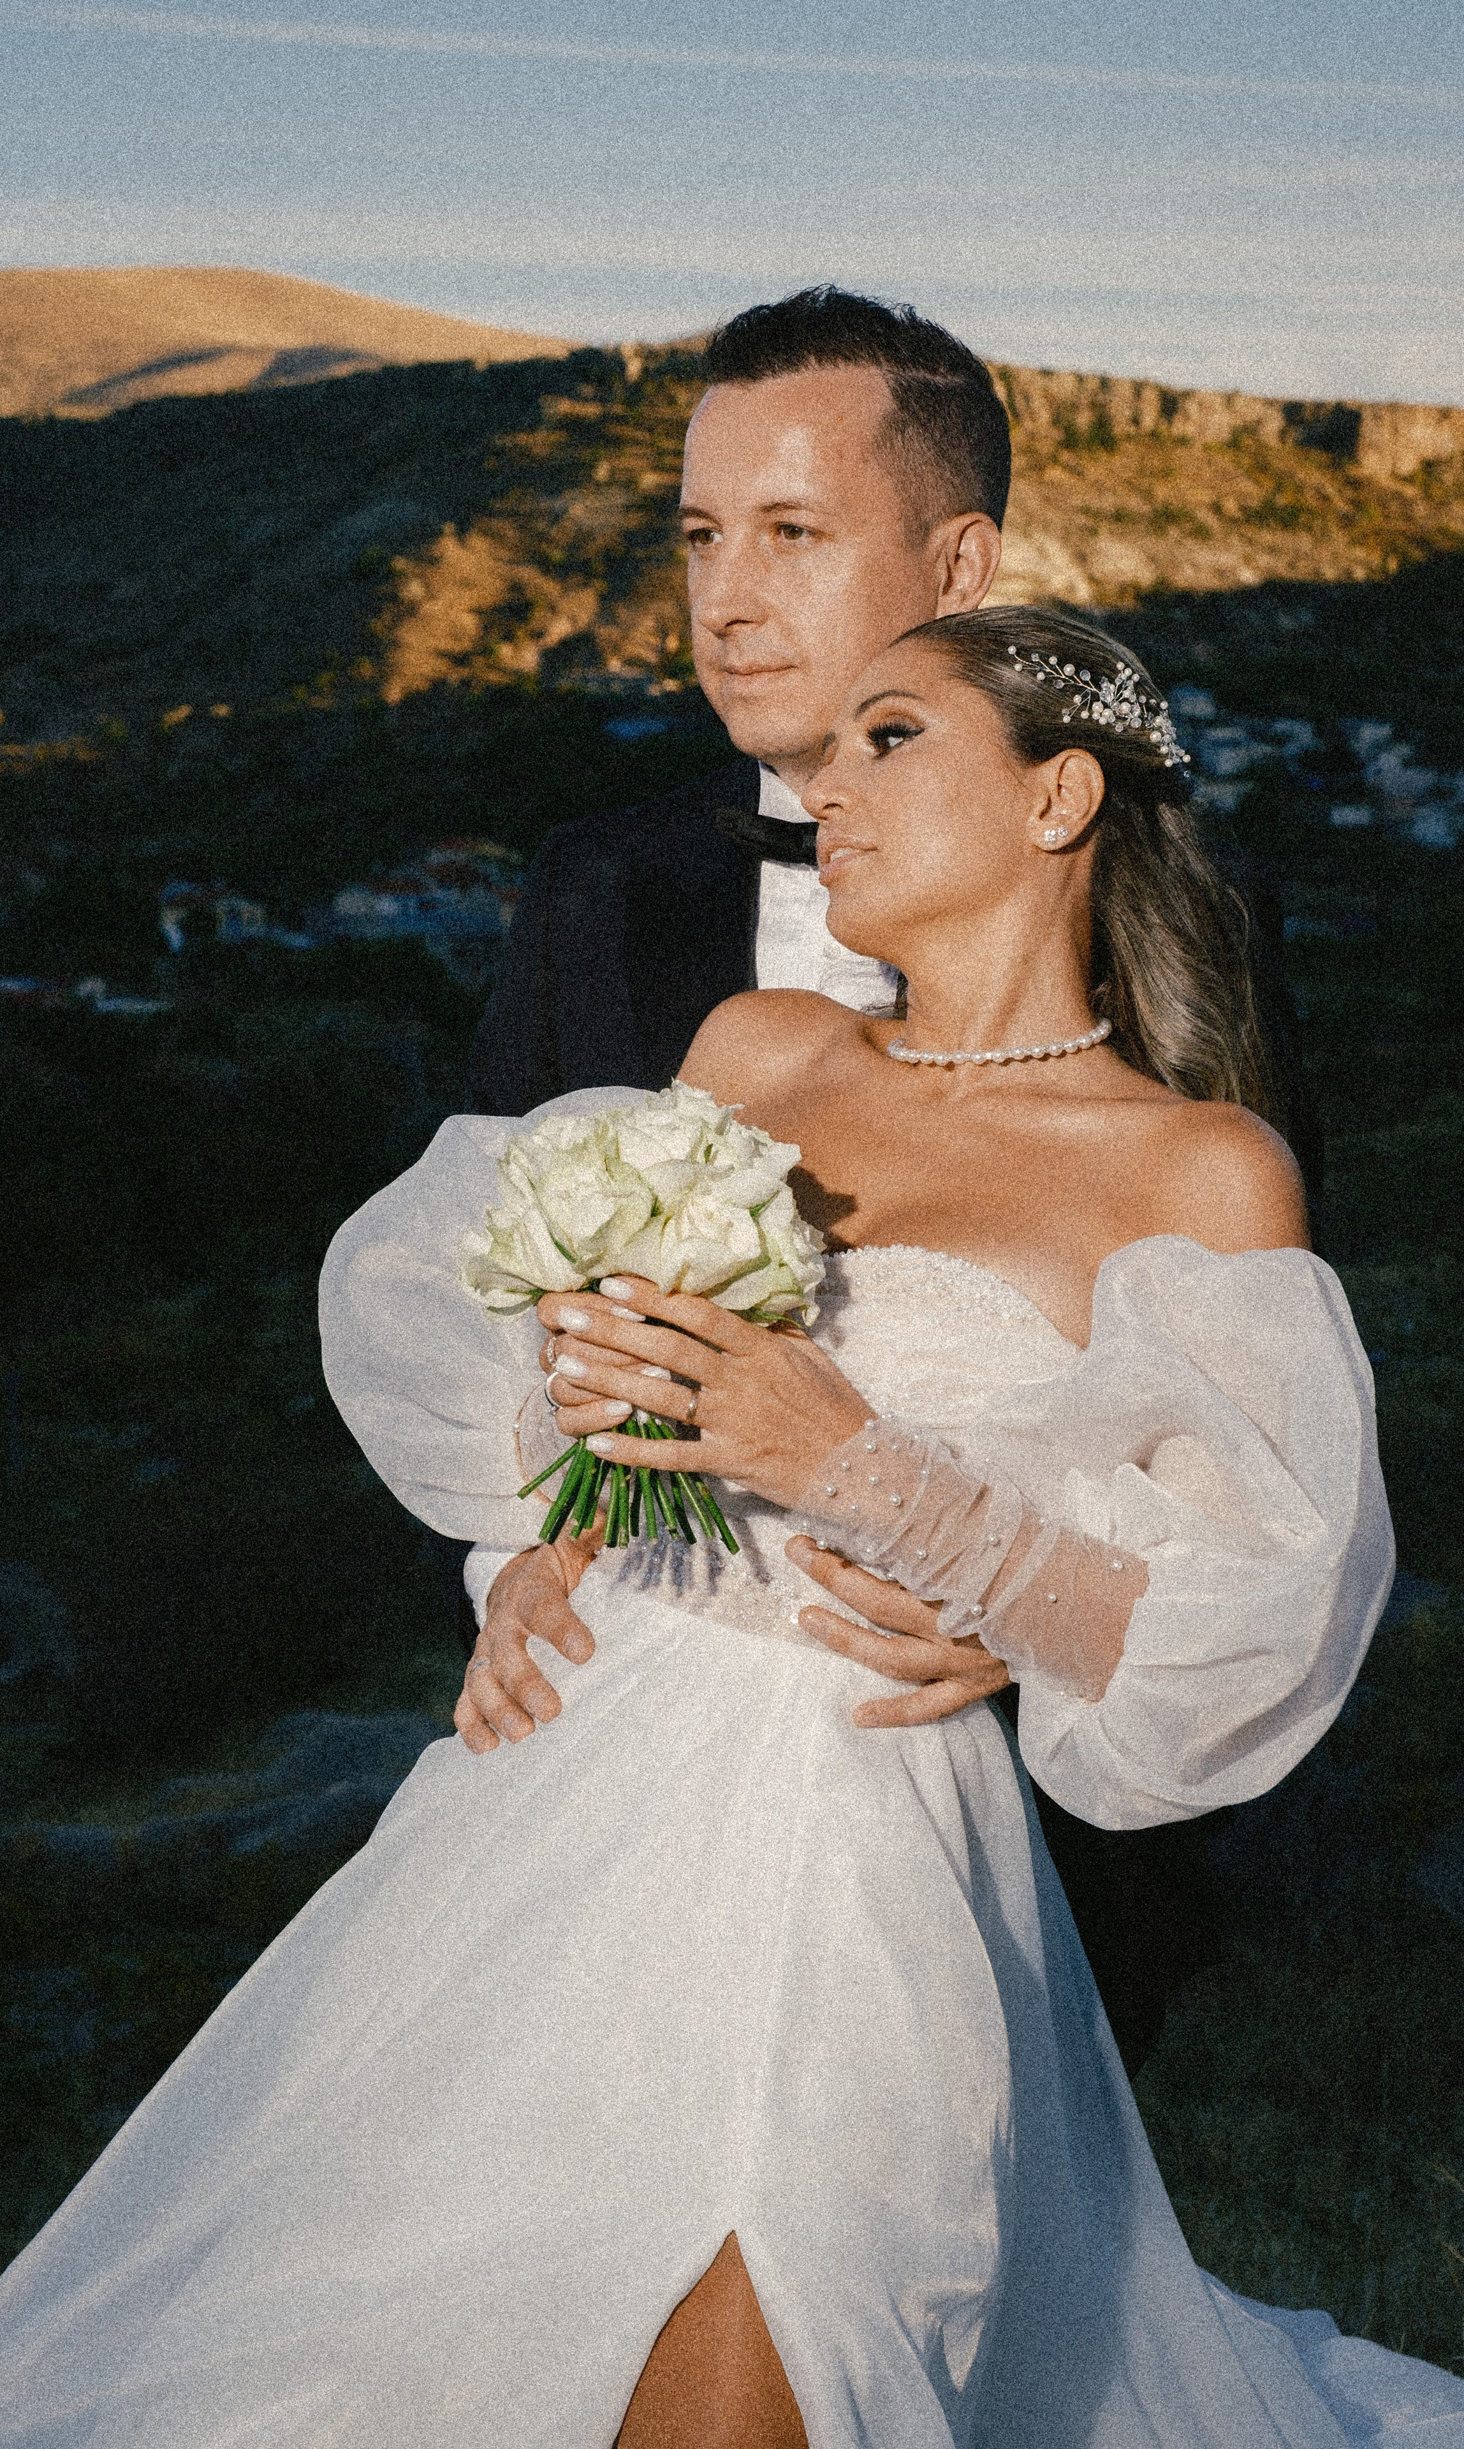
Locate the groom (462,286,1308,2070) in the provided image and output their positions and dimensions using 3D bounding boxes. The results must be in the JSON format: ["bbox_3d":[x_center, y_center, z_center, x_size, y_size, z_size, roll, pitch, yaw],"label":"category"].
[{"bbox_3d":[0.070,0.385,2.030,0.550,1.780,0.450,2,5,22],"label":"groom"}]

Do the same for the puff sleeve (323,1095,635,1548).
[{"bbox_3d":[-0.119,0.050,1.820,0.190,0.235,0.220,2,5,21],"label":"puff sleeve"}]

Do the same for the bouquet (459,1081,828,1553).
[{"bbox_3d":[-0.042,0.044,1.710,0.175,0.225,0.175,5,12,6],"label":"bouquet"}]

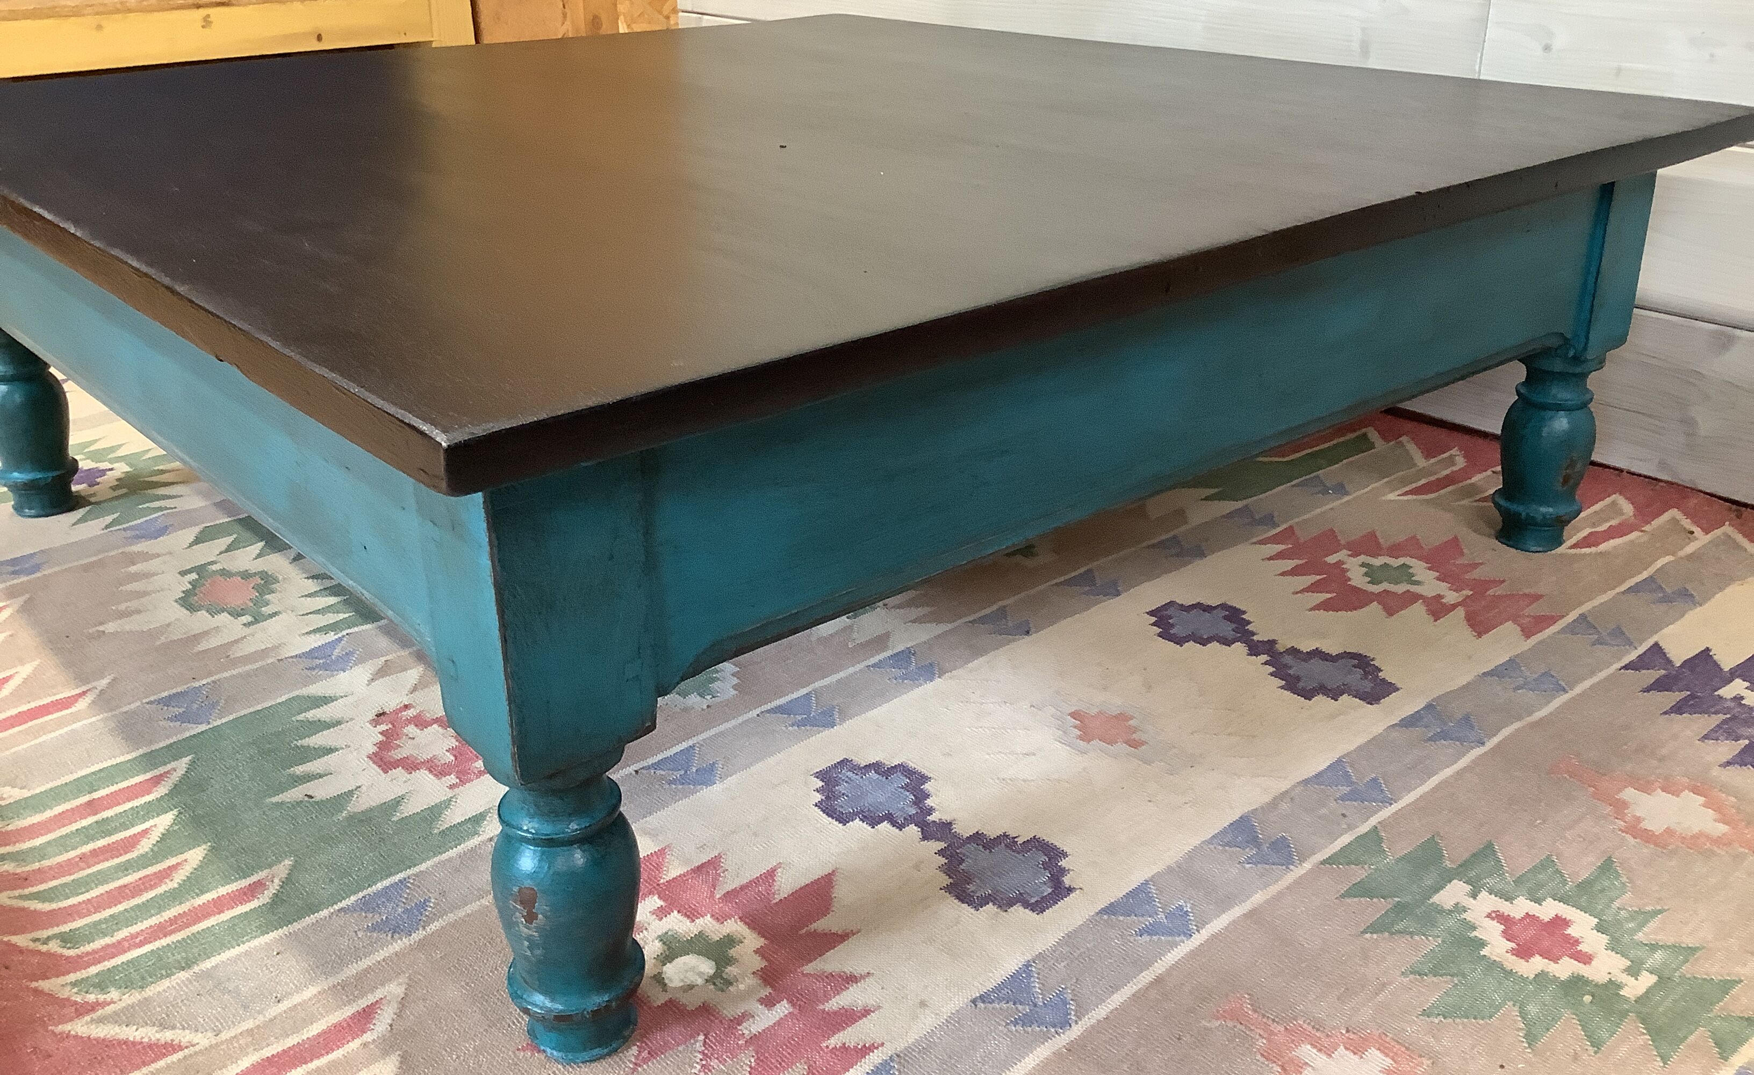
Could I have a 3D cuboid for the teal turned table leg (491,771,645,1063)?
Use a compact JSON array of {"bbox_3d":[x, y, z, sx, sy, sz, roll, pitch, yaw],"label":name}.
[{"bbox_3d":[-0.188,0.219,0.959,0.088,0.203,0.088,0,24,0],"label":"teal turned table leg"}]

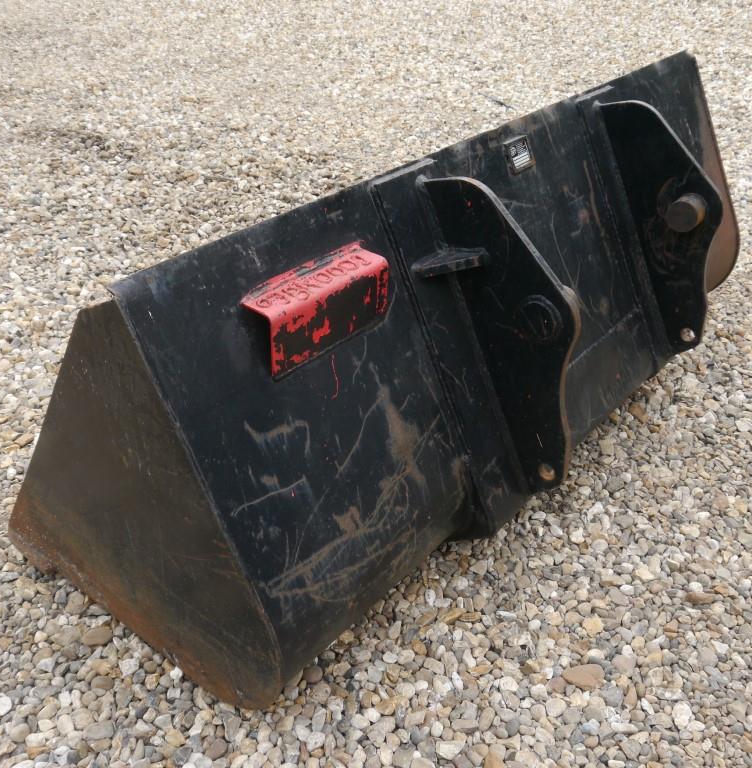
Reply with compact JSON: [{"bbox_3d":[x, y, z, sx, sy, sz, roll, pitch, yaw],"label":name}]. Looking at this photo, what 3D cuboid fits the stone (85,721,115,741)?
[{"bbox_3d":[-0.523,0.655,1.567,0.055,0.027,0.036,-10,31,-10],"label":"stone"}]

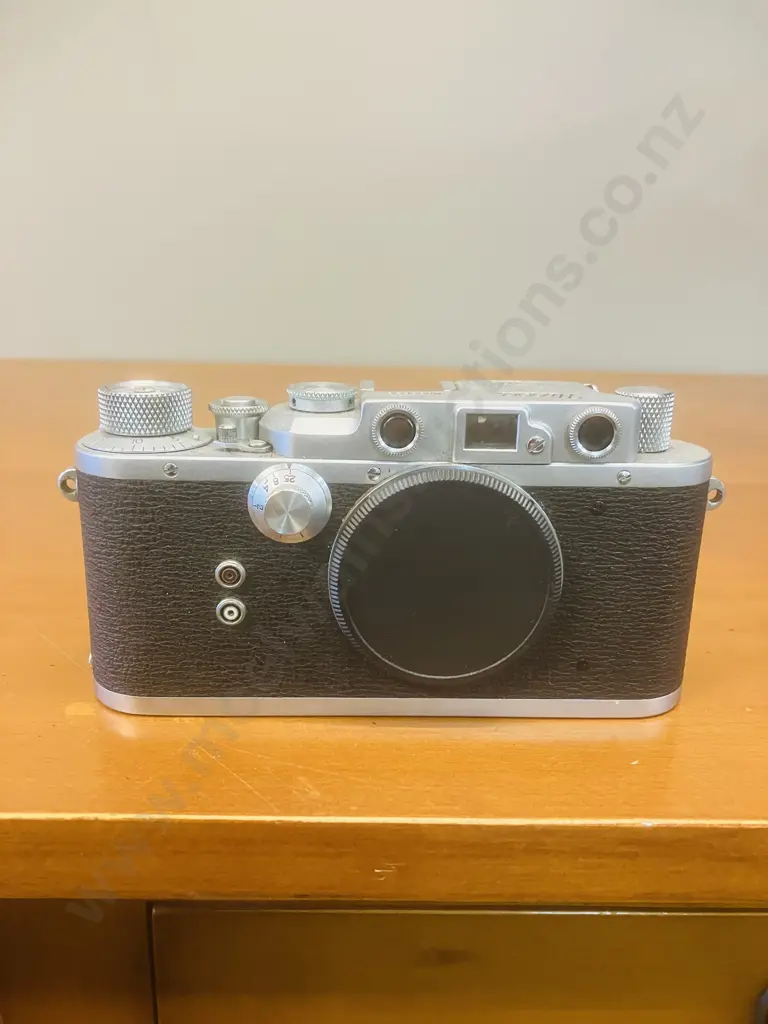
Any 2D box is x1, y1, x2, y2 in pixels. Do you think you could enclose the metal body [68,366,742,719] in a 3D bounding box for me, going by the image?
[{"bbox_3d":[0.002,0.008,0.179,0.144,0.070,0.041,1,15,-1],"label":"metal body"}]

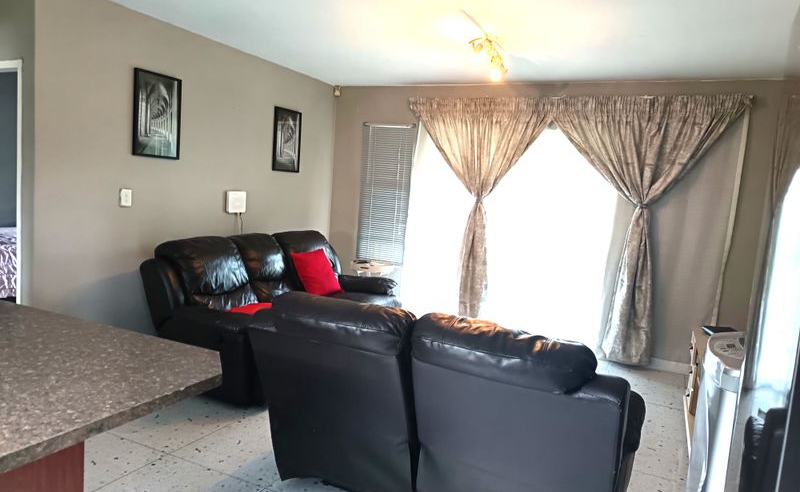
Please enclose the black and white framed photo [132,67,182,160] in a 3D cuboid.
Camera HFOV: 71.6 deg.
[{"bbox_3d":[-1.733,-0.933,3.998,0.025,0.590,0.410,7,6,25],"label":"black and white framed photo"}]

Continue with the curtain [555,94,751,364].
[{"bbox_3d":[2.007,-0.120,4.806,1.510,2.295,0.160,7,6,25],"label":"curtain"}]

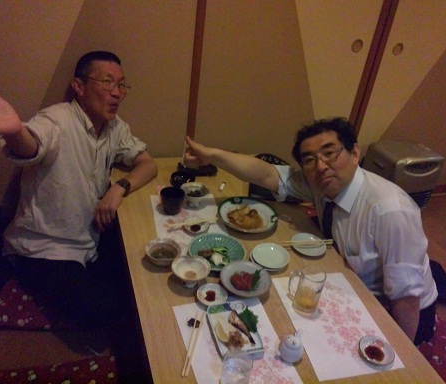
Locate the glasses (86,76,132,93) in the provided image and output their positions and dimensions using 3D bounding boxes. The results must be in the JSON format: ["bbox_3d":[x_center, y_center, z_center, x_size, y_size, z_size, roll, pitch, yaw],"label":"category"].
[{"bbox_3d":[-0.432,-0.398,1.564,0.140,0.045,0.140,26,16,28],"label":"glasses"}]

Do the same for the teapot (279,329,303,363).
[{"bbox_3d":[0.186,0.412,1.142,0.064,0.064,0.084,19,32,20],"label":"teapot"}]

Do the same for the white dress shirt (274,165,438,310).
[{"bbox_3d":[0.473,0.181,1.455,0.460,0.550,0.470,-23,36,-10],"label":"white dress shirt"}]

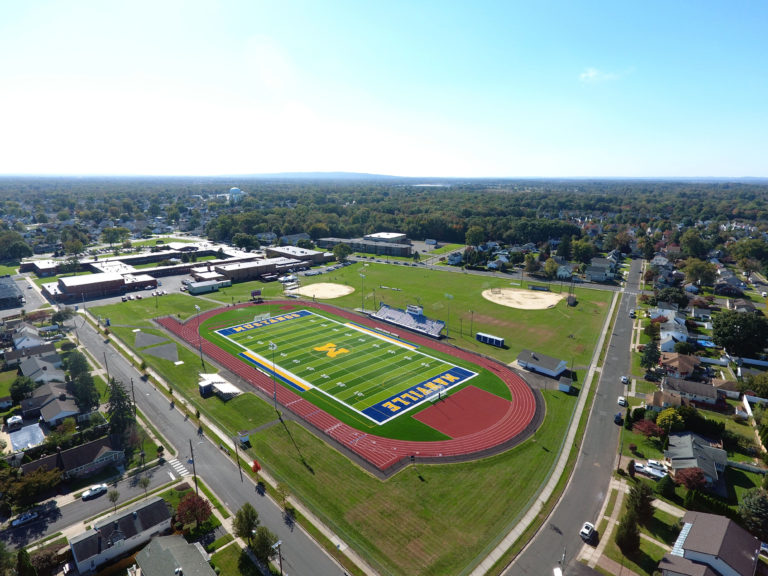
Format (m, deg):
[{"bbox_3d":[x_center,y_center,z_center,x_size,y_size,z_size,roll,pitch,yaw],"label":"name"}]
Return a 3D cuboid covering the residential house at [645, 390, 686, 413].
[{"bbox_3d":[89.620,36.380,140.490,11.800,4.700,9.300,8,16,26],"label":"residential house"}]

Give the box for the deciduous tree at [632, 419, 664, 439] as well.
[{"bbox_3d":[74.804,39.401,125.289,7.900,4.500,7.900,0,14,0],"label":"deciduous tree"}]

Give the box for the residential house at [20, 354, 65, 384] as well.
[{"bbox_3d":[-122.410,29.520,159.320,10.800,5.600,16.600,-13,19,-43],"label":"residential house"}]

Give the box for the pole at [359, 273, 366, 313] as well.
[{"bbox_3d":[-11.110,2.770,237.130,1.000,21.000,3.600,-13,19,-42],"label":"pole"}]

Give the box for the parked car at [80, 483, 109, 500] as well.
[{"bbox_3d":[-66.020,46.280,101.340,4.850,1.500,1.870,-11,18,-39],"label":"parked car"}]

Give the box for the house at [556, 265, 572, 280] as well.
[{"bbox_3d":[132.910,-11.280,325.620,10.000,8.500,10.000,7,15,25],"label":"house"}]

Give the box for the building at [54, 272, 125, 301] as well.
[{"bbox_3d":[-181.580,-1.220,275.230,30.500,8.600,27.000,-12,18,-40],"label":"building"}]

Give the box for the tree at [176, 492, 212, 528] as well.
[{"bbox_3d":[-38.831,46.004,91.416,6.700,7.100,6.700,0,14,0],"label":"tree"}]

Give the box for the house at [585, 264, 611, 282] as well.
[{"bbox_3d":[155.210,-10.560,322.960,16.500,8.800,10.000,7,15,25],"label":"house"}]

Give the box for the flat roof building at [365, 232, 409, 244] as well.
[{"bbox_3d":[1.750,-47.120,454.080,29.000,13.000,34.500,8,16,29],"label":"flat roof building"}]

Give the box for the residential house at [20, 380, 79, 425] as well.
[{"bbox_3d":[-101.960,35.430,135.640,13.000,5.300,23.000,-13,19,-43],"label":"residential house"}]

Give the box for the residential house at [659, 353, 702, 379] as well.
[{"bbox_3d":[112.980,28.480,168.640,12.600,5.500,14.500,9,16,31],"label":"residential house"}]

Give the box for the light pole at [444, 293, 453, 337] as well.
[{"bbox_3d":[28.185,13.133,192.986,1.000,22.000,3.600,-13,19,-43],"label":"light pole"}]

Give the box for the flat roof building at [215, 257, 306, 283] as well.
[{"bbox_3d":[-90.730,-14.020,328.650,61.000,8.200,24.000,-13,19,-43],"label":"flat roof building"}]

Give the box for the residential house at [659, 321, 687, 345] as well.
[{"bbox_3d":[131.840,20.360,202.270,10.200,6.700,15.000,7,15,25],"label":"residential house"}]

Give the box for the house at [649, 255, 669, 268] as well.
[{"bbox_3d":[226.110,-21.375,363.991,12.000,7.500,10.500,9,16,30],"label":"house"}]

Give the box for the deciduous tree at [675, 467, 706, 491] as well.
[{"bbox_3d":[72.100,45.080,104.260,5.800,5.000,5.800,1,14,0],"label":"deciduous tree"}]

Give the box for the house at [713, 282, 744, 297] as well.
[{"bbox_3d":[219.002,0.130,281.761,14.300,5.800,11.500,9,16,30],"label":"house"}]

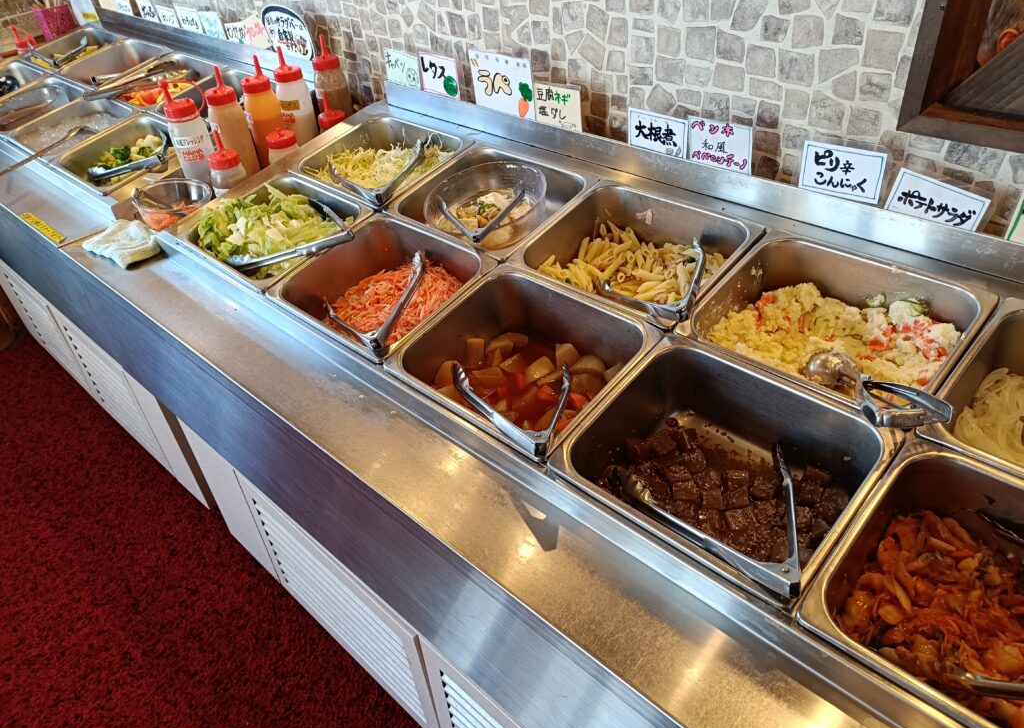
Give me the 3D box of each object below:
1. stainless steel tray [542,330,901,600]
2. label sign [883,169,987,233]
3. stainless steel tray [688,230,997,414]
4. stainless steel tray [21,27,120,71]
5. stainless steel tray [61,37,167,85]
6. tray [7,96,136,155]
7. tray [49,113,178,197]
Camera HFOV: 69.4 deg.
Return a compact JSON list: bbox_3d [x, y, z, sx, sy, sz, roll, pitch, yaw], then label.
[{"bbox_3d":[0.261,0.138,0.916,0.325,0.100,0.265,28,59,35],"label":"stainless steel tray"},{"bbox_3d":[0.582,-0.216,1.019,0.118,0.074,0.005,33,51,29],"label":"label sign"},{"bbox_3d":[0.444,-0.030,1.048,0.325,0.102,0.265,27,58,35],"label":"stainless steel tray"},{"bbox_3d":[-1.493,-1.039,2.548,0.327,0.100,0.266,28,58,35],"label":"stainless steel tray"},{"bbox_3d":[-1.243,-0.910,2.349,0.325,0.100,0.265,28,59,35],"label":"stainless steel tray"},{"bbox_3d":[-1.232,-0.630,2.112,0.325,0.102,0.265,27,58,35],"label":"tray"},{"bbox_3d":[-0.955,-0.500,1.873,0.327,0.100,0.266,28,58,35],"label":"tray"}]

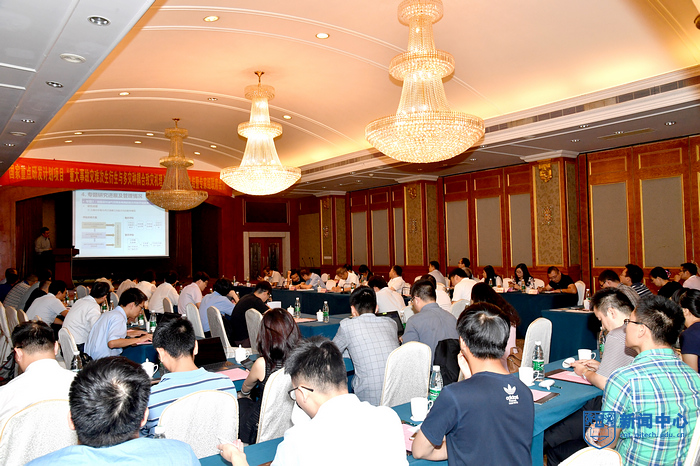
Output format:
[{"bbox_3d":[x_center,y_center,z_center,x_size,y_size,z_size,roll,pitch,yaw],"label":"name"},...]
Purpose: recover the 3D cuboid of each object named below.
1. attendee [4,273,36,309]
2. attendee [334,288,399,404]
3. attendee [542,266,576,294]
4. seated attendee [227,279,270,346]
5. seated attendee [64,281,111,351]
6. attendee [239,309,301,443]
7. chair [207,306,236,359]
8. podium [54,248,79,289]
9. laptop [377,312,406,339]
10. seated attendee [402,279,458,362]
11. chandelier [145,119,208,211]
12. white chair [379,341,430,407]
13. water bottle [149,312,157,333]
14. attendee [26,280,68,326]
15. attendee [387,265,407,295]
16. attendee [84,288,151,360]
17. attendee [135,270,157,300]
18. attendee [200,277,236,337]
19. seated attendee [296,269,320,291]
[{"bbox_3d":[-6.056,1.403,10.063,0.740,1.220,0.520,0,-3,-38],"label":"attendee"},{"bbox_3d":[0.090,1.010,3.907,0.520,1.260,0.780,0,-2,-28],"label":"attendee"},{"bbox_3d":[3.500,1.151,9.200,0.750,1.200,0.580,0,-3,-37],"label":"attendee"},{"bbox_3d":[-1.083,1.145,6.363,0.720,1.210,0.500,0,-2,-38],"label":"seated attendee"},{"bbox_3d":[-2.720,1.169,5.900,0.750,1.230,0.550,0,-3,-37],"label":"seated attendee"},{"bbox_3d":[-0.584,1.026,3.163,0.470,1.220,0.740,0,-2,-38],"label":"attendee"},{"bbox_3d":[-1.270,1.288,6.140,0.570,0.940,0.450,0,-3,-37],"label":"chair"},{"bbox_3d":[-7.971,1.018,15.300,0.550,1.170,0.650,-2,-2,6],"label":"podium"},{"bbox_3d":[0.405,0.803,4.675,0.350,0.210,0.330,0,-2,-36],"label":"laptop"},{"bbox_3d":[0.580,1.024,4.300,0.550,1.250,0.750,0,-2,-35],"label":"seated attendee"},{"bbox_3d":[-4.341,-1.711,13.670,1.480,2.310,1.480,0,-3,-38],"label":"chandelier"},{"bbox_3d":[0.200,1.163,3.600,0.450,0.940,0.570,0,-3,-37],"label":"white chair"},{"bbox_3d":[-1.968,0.886,5.430,0.065,0.228,0.065,0,-2,-38],"label":"water bottle"},{"bbox_3d":[-3.680,1.226,6.850,0.750,1.230,0.550,0,-3,-37],"label":"attendee"},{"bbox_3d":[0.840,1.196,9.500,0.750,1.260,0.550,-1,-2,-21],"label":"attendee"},{"bbox_3d":[-1.985,1.101,4.733,0.740,1.240,0.500,0,-2,-38],"label":"attendee"},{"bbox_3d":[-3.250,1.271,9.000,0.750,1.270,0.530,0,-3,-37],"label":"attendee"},{"bbox_3d":[-1.760,1.205,7.341,0.740,1.210,0.520,0,-3,-38],"label":"attendee"},{"bbox_3d":[-0.871,1.361,11.703,0.780,1.170,0.520,0,-3,-38],"label":"seated attendee"}]

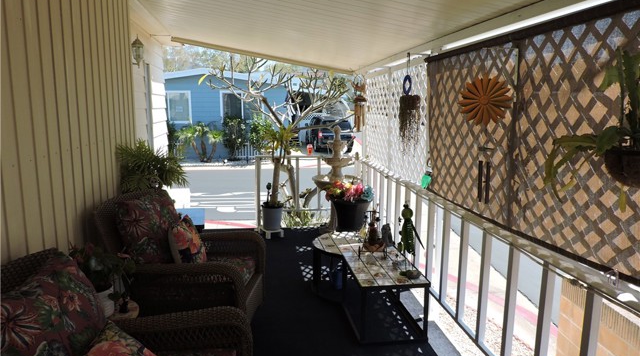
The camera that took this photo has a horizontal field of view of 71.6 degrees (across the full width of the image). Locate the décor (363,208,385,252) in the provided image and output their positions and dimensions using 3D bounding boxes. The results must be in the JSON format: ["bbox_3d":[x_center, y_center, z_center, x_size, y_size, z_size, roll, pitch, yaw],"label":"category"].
[{"bbox_3d":[0.500,0.486,4.143,0.200,0.360,0.180,-1,9,-9],"label":"décor"}]

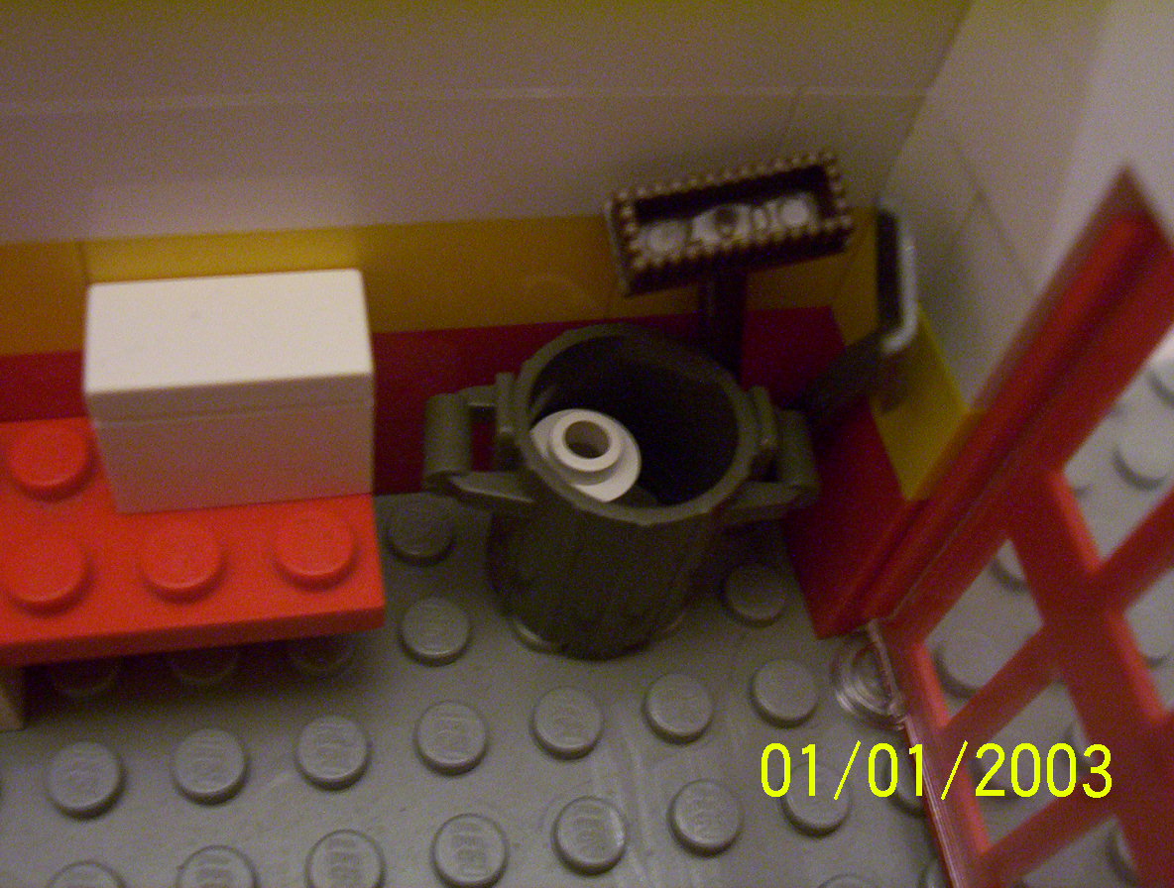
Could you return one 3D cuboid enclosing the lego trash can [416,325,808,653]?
[{"bbox_3d":[0.001,0.004,0.100,0.025,0.019,0.016,1,54,-10],"label":"lego trash can"}]

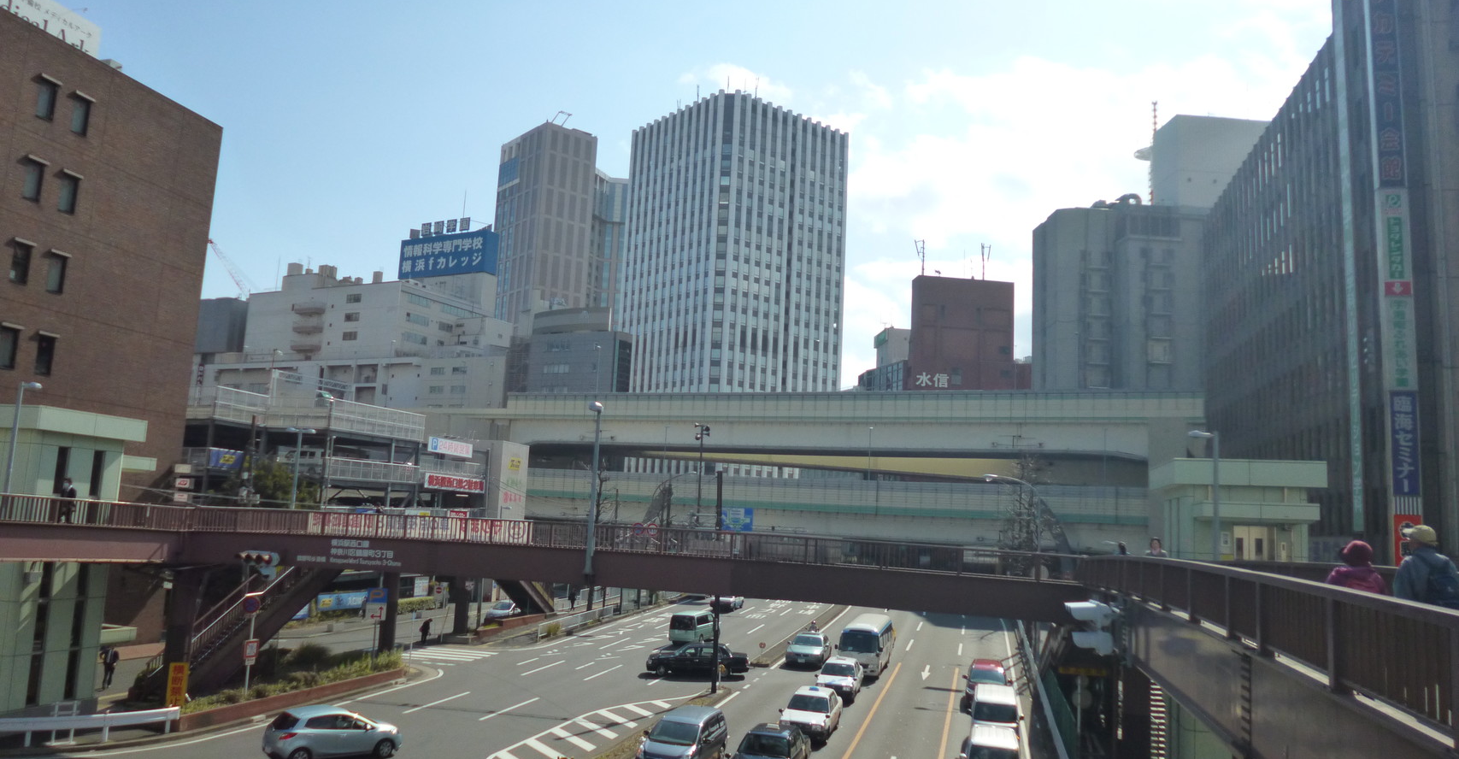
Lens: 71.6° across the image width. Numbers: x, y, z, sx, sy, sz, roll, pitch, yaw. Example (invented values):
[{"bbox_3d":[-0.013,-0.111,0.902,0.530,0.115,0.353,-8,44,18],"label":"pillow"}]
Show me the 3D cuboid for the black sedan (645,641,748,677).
[{"bbox_3d":[-1.636,14.231,51.369,4.800,1.490,1.710,4,-8,-10],"label":"black sedan"}]

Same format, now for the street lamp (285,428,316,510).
[{"bbox_3d":[-23.133,8.174,53.190,1.550,11.307,0.350,6,-9,-20],"label":"street lamp"}]

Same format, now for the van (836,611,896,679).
[{"bbox_3d":[7.408,14.254,54.155,2.050,2.650,6.700,1,-9,15],"label":"van"}]

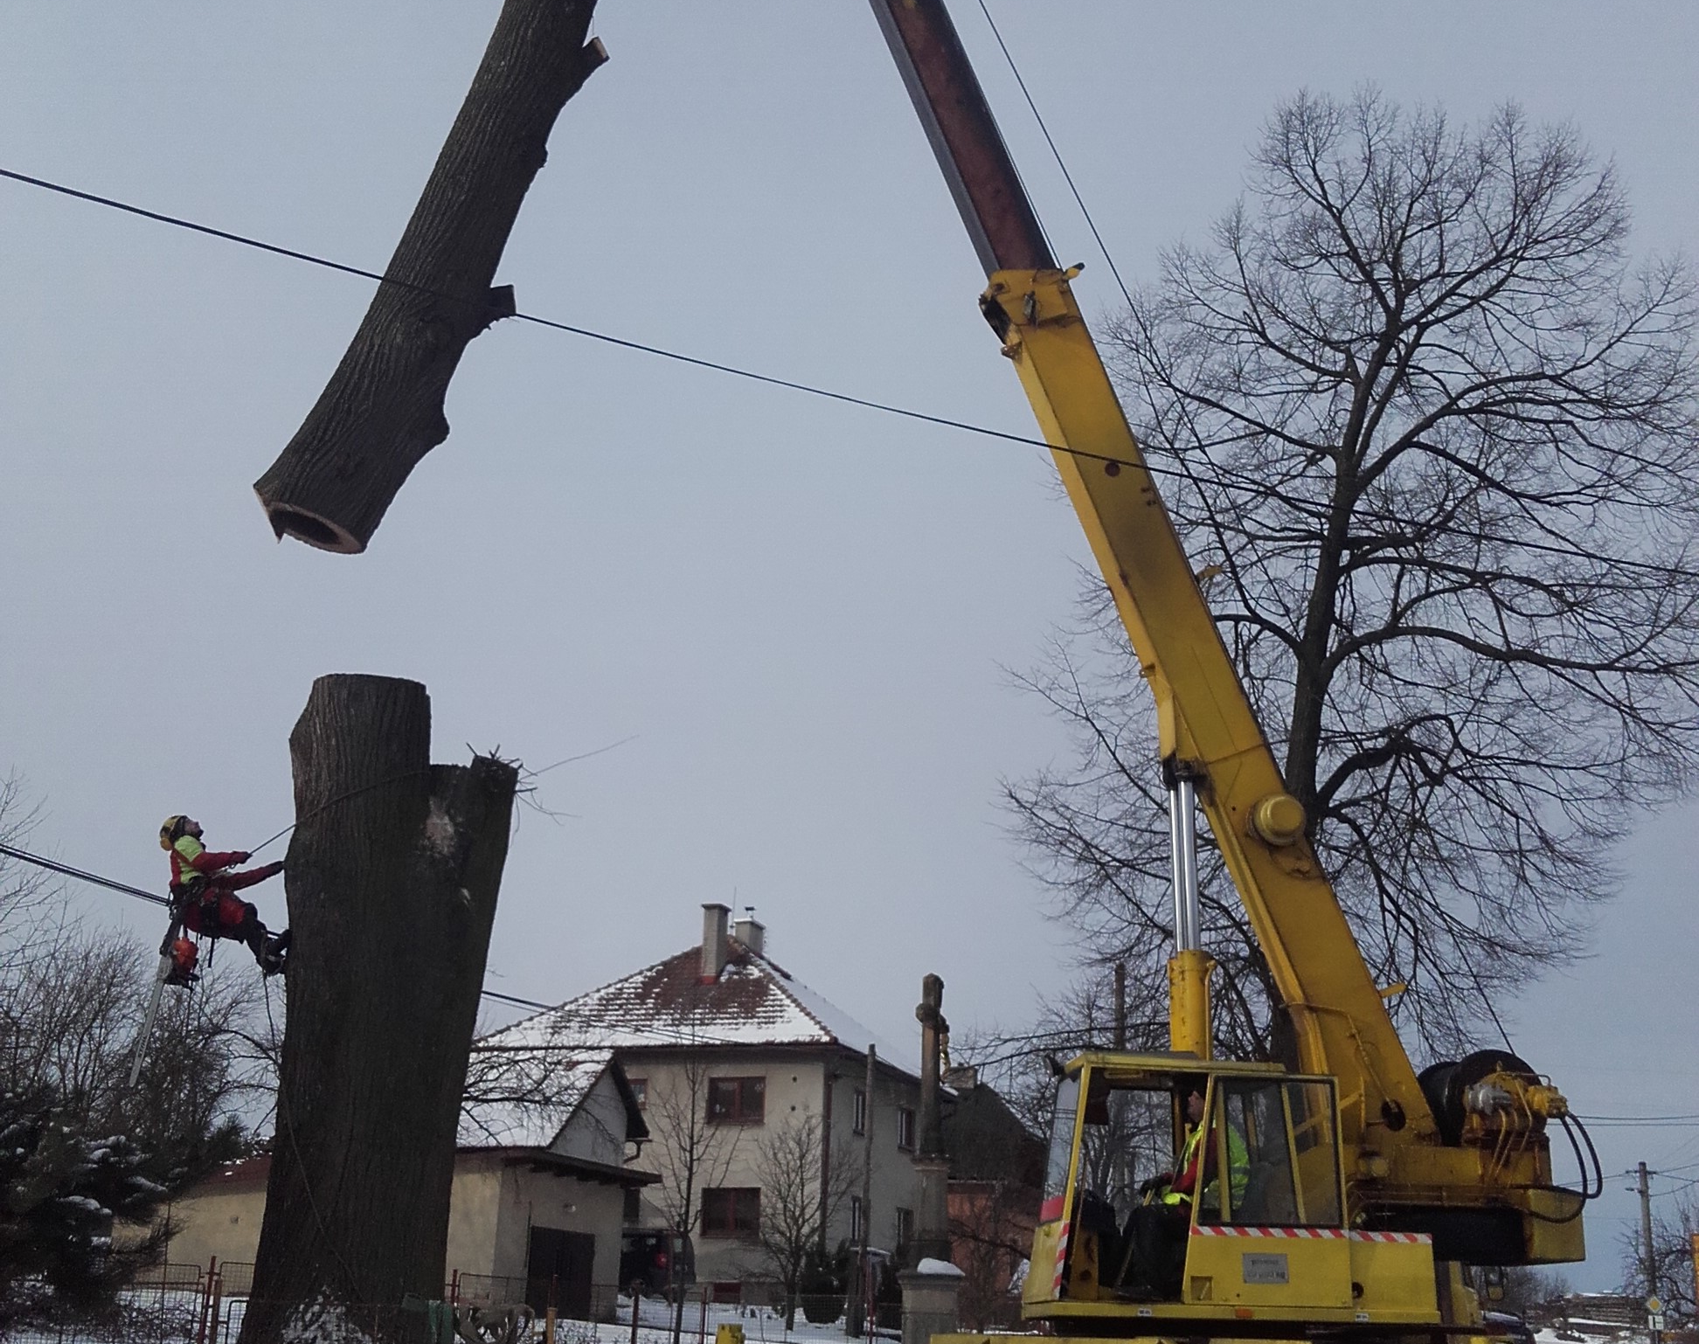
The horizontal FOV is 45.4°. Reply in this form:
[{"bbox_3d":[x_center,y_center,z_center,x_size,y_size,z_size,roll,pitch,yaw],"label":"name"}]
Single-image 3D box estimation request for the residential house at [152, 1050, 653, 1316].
[{"bbox_3d":[-10.113,11.214,44.842,9.300,5.884,6.500,-4,-19,16],"label":"residential house"}]

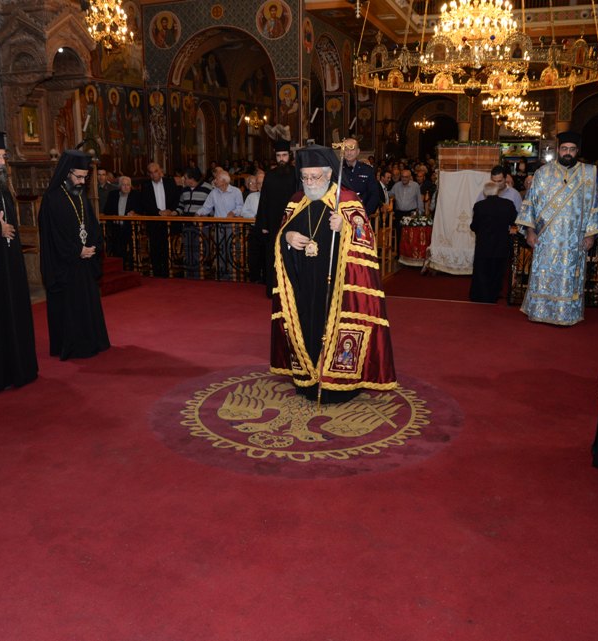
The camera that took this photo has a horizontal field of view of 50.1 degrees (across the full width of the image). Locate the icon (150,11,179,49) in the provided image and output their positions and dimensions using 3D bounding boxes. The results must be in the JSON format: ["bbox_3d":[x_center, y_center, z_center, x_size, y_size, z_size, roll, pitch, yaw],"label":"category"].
[{"bbox_3d":[-3.094,-6.709,14.786,0.870,0.870,0.050,5,15,18],"label":"icon"}]

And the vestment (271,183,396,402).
[{"bbox_3d":[0.237,-0.224,4.654,0.870,1.529,0.570,6,16,20],"label":"vestment"}]

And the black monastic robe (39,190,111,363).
[{"bbox_3d":[-1.907,-0.418,5.468,0.480,1.430,0.580,7,16,25],"label":"black monastic robe"}]

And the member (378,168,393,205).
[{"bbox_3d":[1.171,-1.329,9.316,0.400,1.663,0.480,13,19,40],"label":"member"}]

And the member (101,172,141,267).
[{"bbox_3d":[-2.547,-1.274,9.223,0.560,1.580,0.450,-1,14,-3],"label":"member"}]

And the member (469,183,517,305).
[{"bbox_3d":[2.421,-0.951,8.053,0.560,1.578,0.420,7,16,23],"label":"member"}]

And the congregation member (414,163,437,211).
[{"bbox_3d":[2.070,-1.663,10.517,0.520,1.730,0.360,3,15,12],"label":"congregation member"}]

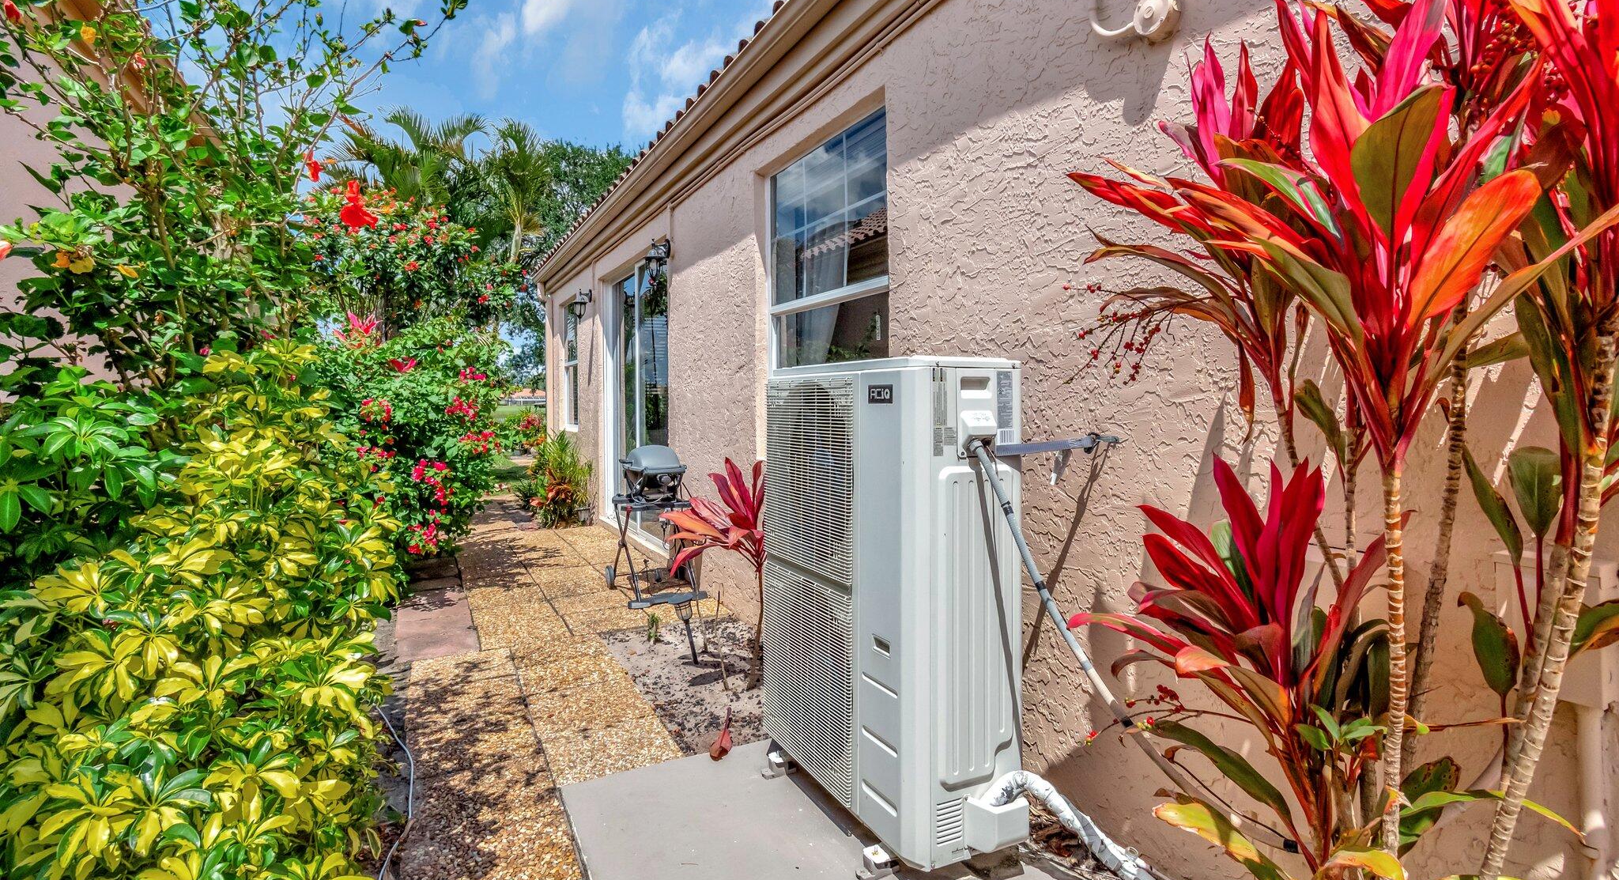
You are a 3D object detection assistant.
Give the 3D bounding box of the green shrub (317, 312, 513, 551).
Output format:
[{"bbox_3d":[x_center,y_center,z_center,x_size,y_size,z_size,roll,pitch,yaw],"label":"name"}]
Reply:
[{"bbox_3d":[-3.750,-0.100,6.850,1.650,2.050,1.650,-2,3,-28],"label":"green shrub"}]

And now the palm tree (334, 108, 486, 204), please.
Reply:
[{"bbox_3d":[-5.800,-1.950,10.500,2.300,5.400,2.300,-2,3,-28],"label":"palm tree"}]

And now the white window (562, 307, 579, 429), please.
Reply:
[{"bbox_3d":[-3.060,-0.940,9.350,0.100,1.650,1.320,-2,3,-28],"label":"white window"}]

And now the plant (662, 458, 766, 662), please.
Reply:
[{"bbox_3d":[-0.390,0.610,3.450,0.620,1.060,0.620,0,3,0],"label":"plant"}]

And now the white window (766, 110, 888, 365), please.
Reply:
[{"bbox_3d":[0.065,-0.685,3.680,0.100,1.600,1.320,-2,3,-28],"label":"white window"}]

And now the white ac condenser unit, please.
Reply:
[{"bbox_3d":[0.220,0.450,2.350,0.380,1.370,0.950,-2,3,-28],"label":"white ac condenser unit"}]

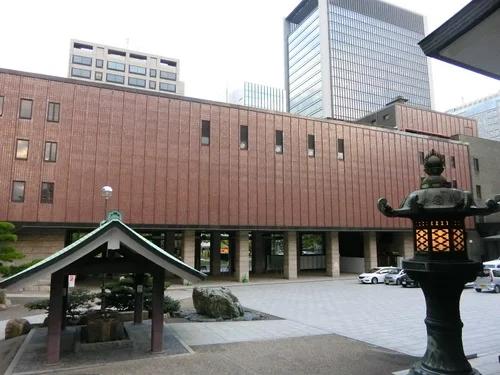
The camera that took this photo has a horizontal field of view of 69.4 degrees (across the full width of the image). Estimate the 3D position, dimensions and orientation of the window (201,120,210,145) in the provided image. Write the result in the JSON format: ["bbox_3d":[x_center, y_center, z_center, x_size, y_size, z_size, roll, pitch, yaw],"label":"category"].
[{"bbox_3d":[-4.244,-5.191,34.741,0.778,2.436,0.150,4,-9,-24],"label":"window"}]

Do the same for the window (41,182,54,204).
[{"bbox_3d":[-15.582,0.448,27.848,0.819,1.616,0.150,4,-9,-23],"label":"window"}]

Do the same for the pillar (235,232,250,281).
[{"bbox_3d":[-0.652,6.587,34.821,0.999,4.818,0.999,4,-9,-23],"label":"pillar"}]

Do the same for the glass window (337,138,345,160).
[{"bbox_3d":[10.367,-4.277,41.127,0.794,2.398,0.150,4,-9,-24],"label":"glass window"}]

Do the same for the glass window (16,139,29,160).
[{"bbox_3d":[-17.352,-2.862,27.569,0.787,1.581,0.150,4,-9,-23],"label":"glass window"}]

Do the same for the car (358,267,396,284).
[{"bbox_3d":[12.886,8.502,35.174,4.500,1.470,1.760,2,-9,-16],"label":"car"}]

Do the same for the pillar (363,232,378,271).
[{"bbox_3d":[13.730,7.486,41.060,0.999,4.818,0.999,4,-9,-23],"label":"pillar"}]

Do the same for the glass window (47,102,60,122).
[{"bbox_3d":[-15.630,-5.954,28.805,0.810,1.622,0.150,4,-9,-23],"label":"glass window"}]

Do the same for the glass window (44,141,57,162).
[{"bbox_3d":[-15.602,-2.770,28.331,0.797,1.597,0.150,4,-9,-23],"label":"glass window"}]

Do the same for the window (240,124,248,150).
[{"bbox_3d":[-0.537,-4.838,35.326,0.828,2.407,0.150,4,-9,-23],"label":"window"}]

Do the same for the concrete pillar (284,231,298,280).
[{"bbox_3d":[4.349,7.161,38.345,1.000,4.900,1.000,4,-9,-24],"label":"concrete pillar"}]

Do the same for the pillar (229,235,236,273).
[{"bbox_3d":[-2.440,9.172,51.857,0.999,4.818,0.999,4,-9,-23],"label":"pillar"}]

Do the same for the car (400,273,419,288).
[{"bbox_3d":[15.310,7.803,31.239,4.300,1.480,1.720,4,-9,-23],"label":"car"}]

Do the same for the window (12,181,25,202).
[{"bbox_3d":[-17.816,0.358,27.874,0.816,1.623,0.150,4,-9,-24],"label":"window"}]

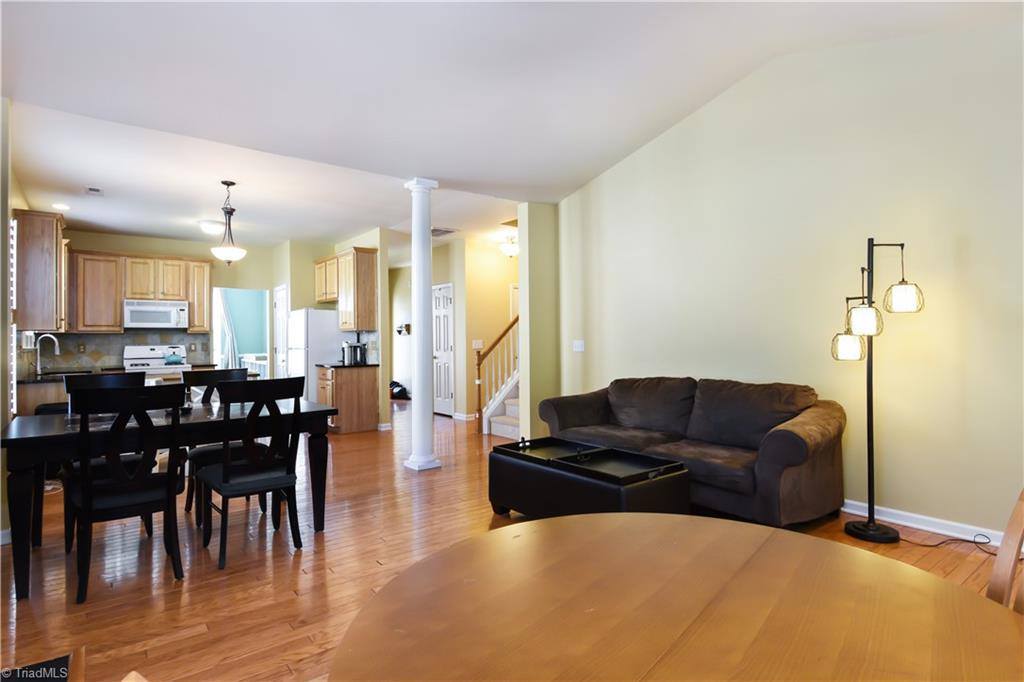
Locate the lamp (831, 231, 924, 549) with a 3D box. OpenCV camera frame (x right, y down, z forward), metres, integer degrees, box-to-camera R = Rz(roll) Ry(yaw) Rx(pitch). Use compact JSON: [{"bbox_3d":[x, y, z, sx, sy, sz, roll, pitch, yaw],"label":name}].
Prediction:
[{"bbox_3d":[2.315,0.288,3.225,0.490,1.850,0.440,0,1,0],"label":"lamp"}]

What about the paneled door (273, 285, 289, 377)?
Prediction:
[{"bbox_3d":[-3.720,0.198,8.297,0.040,2.090,0.810,0,0,-38],"label":"paneled door"}]

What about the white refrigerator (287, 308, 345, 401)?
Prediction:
[{"bbox_3d":[-2.773,0.376,7.508,0.740,1.665,0.820,-1,1,-38],"label":"white refrigerator"}]

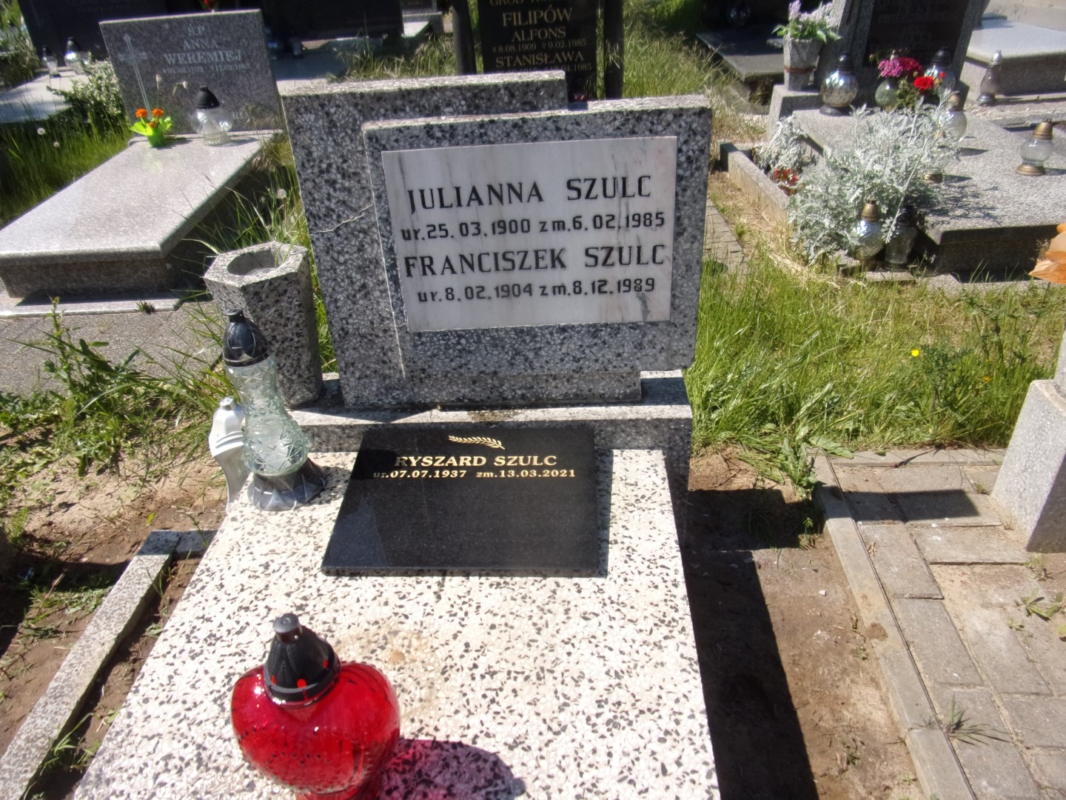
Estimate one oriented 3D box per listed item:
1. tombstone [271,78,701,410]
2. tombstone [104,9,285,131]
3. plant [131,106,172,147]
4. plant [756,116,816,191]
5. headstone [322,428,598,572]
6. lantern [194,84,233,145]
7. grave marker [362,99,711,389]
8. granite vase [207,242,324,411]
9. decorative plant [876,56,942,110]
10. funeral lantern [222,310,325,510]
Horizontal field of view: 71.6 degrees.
[{"bbox_3d":[-0.051,-0.266,1.348,0.676,0.582,0.192,-2,30,2],"label":"tombstone"},{"bbox_3d":[-1.562,-1.515,3.457,0.744,0.496,0.075,-2,30,2],"label":"tombstone"},{"bbox_3d":[-1.764,-1.247,3.393,0.186,0.149,0.149,-1,36,4],"label":"plant"},{"bbox_3d":[1.011,-1.026,3.027,0.223,0.233,0.270,-1,36,4],"label":"plant"},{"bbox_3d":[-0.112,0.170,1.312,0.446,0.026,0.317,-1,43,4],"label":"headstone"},{"bbox_3d":[-1.453,-1.283,3.343,0.172,0.233,0.172,-1,36,4],"label":"lantern"},{"bbox_3d":[0.019,-0.269,1.312,0.534,0.456,0.135,-2,30,2],"label":"grave marker"},{"bbox_3d":[-0.500,-0.119,1.415,0.181,0.305,0.177,-1,36,4],"label":"granite vase"},{"bbox_3d":[1.662,-1.401,3.270,0.251,0.205,0.205,-1,36,4],"label":"decorative plant"},{"bbox_3d":[-0.471,0.013,1.295,0.141,0.372,0.140,-1,36,4],"label":"funeral lantern"}]

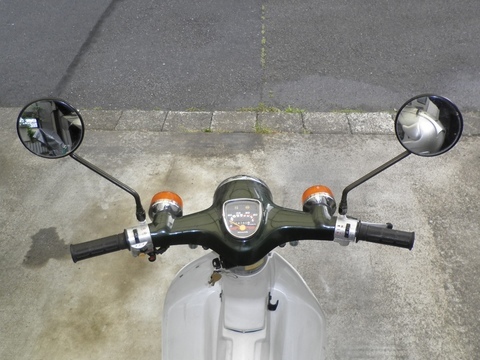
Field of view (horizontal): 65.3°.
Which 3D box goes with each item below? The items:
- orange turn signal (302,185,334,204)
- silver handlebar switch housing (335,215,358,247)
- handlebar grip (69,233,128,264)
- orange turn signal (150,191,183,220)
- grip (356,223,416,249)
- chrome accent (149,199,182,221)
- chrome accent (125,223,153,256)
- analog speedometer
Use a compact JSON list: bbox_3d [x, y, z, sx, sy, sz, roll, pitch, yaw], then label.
[{"bbox_3d":[0.161,0.040,0.774,0.065,0.065,0.030,-3,48,-2],"label":"orange turn signal"},{"bbox_3d":[0.210,0.100,0.742,0.046,0.046,0.050,9,49,4],"label":"silver handlebar switch housing"},{"bbox_3d":[-0.273,0.131,0.725,0.108,0.036,0.036,-13,47,-12],"label":"handlebar grip"},{"bbox_3d":[-0.149,0.062,0.758,0.069,0.068,0.060,-3,48,-2],"label":"orange turn signal"},{"bbox_3d":[0.286,0.112,0.736,0.108,0.037,0.037,9,49,4],"label":"grip"},{"bbox_3d":[-0.149,0.069,0.752,0.068,0.067,0.036,-3,48,-2],"label":"chrome accent"},{"bbox_3d":[-0.195,0.114,0.735,0.049,0.048,0.053,-15,50,-8],"label":"chrome accent"},{"bbox_3d":[0.007,0.077,0.733,0.075,0.026,0.077,-3,80,-2],"label":"analog speedometer"}]

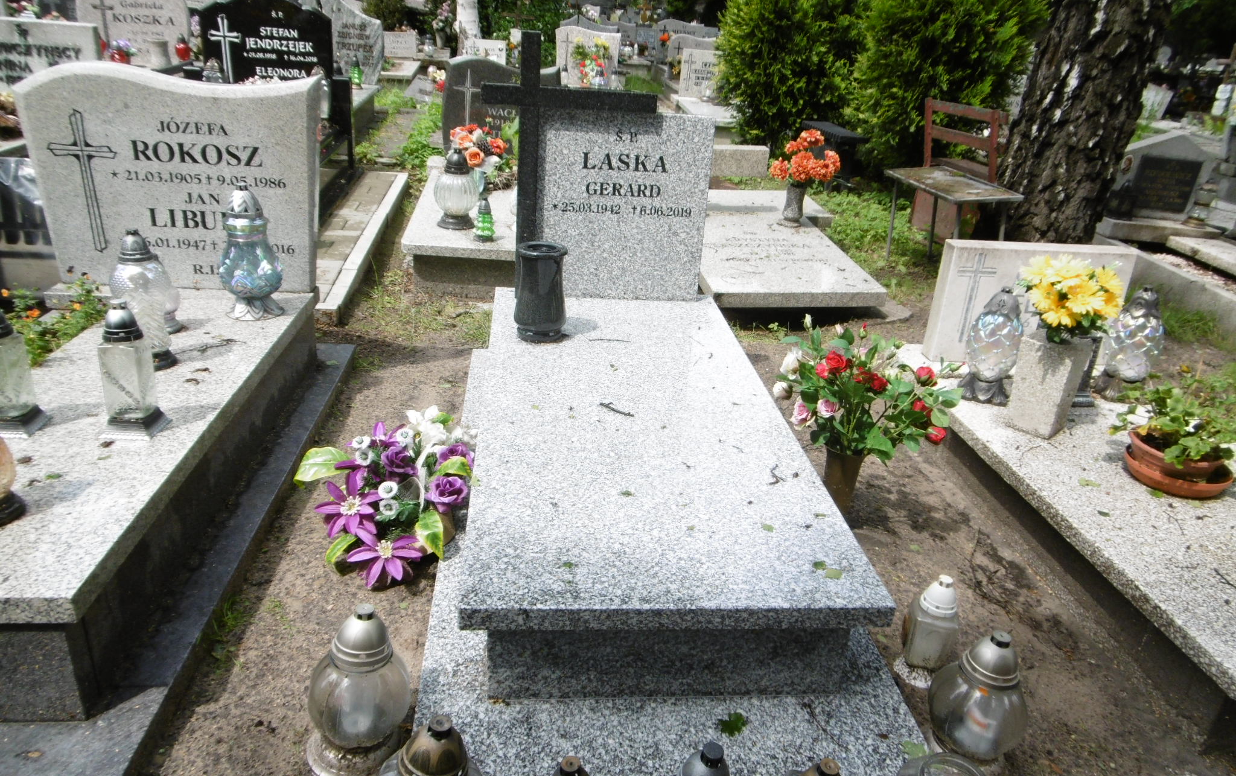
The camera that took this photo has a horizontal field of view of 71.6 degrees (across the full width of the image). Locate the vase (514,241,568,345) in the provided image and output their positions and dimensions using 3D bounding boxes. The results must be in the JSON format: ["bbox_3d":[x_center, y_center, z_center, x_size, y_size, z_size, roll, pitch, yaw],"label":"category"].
[{"bbox_3d":[-0.237,-0.294,2.624,0.170,0.279,0.170,1,25,-7],"label":"vase"}]

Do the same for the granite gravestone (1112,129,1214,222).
[{"bbox_3d":[3.534,-1.418,5.657,0.680,0.570,0.120,7,25,6],"label":"granite gravestone"}]

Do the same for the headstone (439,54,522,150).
[{"bbox_3d":[-0.732,-1.750,5.412,0.742,0.629,0.097,1,25,-7],"label":"headstone"}]

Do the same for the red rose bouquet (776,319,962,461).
[{"bbox_3d":[0.611,0.003,2.100,0.440,0.330,0.380,1,23,-7],"label":"red rose bouquet"}]

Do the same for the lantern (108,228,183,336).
[{"bbox_3d":[-1.166,-0.242,2.103,0.153,0.310,0.153,1,25,-7],"label":"lantern"}]

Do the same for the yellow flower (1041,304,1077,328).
[{"bbox_3d":[1.241,-0.202,2.410,0.100,0.060,0.070,14,28,20],"label":"yellow flower"}]

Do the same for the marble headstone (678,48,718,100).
[{"bbox_3d":[1.195,-4.082,11.131,0.700,0.600,0.100,1,23,-7],"label":"marble headstone"}]

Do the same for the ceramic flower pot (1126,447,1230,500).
[{"bbox_3d":[1.440,0.187,2.196,0.240,0.100,0.240,1,23,-7],"label":"ceramic flower pot"}]

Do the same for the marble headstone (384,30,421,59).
[{"bbox_3d":[-3.540,-5.603,13.967,0.520,0.410,0.100,1,23,-7],"label":"marble headstone"}]

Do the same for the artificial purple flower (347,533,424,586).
[{"bbox_3d":[-0.531,0.392,1.951,0.167,0.073,0.141,-1,65,-1],"label":"artificial purple flower"}]

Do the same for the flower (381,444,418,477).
[{"bbox_3d":[-0.546,0.182,2.141,0.089,0.063,0.085,-1,65,-1],"label":"flower"}]

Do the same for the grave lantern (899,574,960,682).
[{"bbox_3d":[0.631,0.467,1.707,0.095,0.215,0.095,1,23,-7],"label":"grave lantern"}]

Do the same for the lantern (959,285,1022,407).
[{"bbox_3d":[1.157,-0.134,2.606,0.155,0.340,0.155,1,23,-7],"label":"lantern"}]

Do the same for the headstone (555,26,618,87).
[{"bbox_3d":[-0.340,-3.753,9.710,0.720,0.710,0.100,1,23,-7],"label":"headstone"}]

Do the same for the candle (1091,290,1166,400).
[{"bbox_3d":[1.669,-0.147,2.764,0.165,0.345,0.165,2,25,-7],"label":"candle"}]

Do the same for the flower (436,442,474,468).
[{"bbox_3d":[-0.421,0.181,2.220,0.100,0.080,0.095,0,25,-11],"label":"flower"}]

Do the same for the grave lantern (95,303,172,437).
[{"bbox_3d":[-1.006,-0.042,1.757,0.102,0.280,0.102,2,23,-4],"label":"grave lantern"}]

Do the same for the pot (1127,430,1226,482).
[{"bbox_3d":[1.410,0.180,2.181,0.208,0.087,0.208,1,25,-7],"label":"pot"}]

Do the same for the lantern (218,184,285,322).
[{"bbox_3d":[-1.080,-0.405,2.535,0.175,0.378,0.175,2,25,-7],"label":"lantern"}]

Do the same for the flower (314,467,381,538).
[{"bbox_3d":[-0.656,0.279,2.090,0.160,0.060,0.160,2,66,-5],"label":"flower"}]

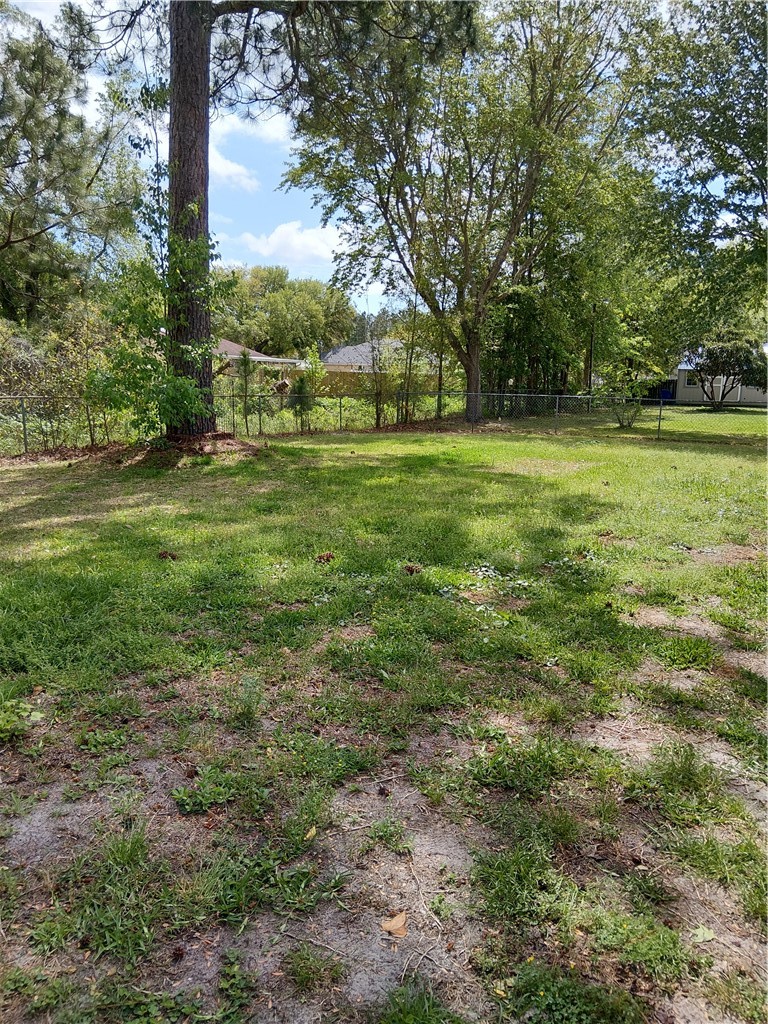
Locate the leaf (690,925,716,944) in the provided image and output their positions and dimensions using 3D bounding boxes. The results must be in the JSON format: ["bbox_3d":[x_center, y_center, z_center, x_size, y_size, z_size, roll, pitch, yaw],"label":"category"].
[{"bbox_3d":[0.893,1.180,2.160,0.088,0.016,0.060,-5,11,-29],"label":"leaf"}]

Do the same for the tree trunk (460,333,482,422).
[{"bbox_3d":[3.180,-4.860,27.880,0.720,3.250,0.700,0,10,0],"label":"tree trunk"}]

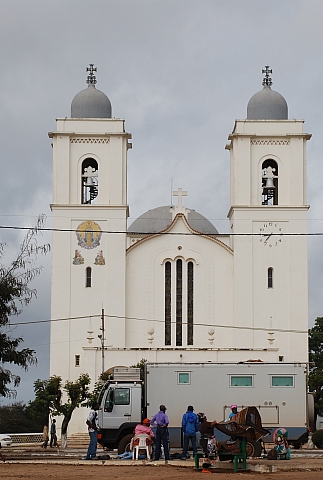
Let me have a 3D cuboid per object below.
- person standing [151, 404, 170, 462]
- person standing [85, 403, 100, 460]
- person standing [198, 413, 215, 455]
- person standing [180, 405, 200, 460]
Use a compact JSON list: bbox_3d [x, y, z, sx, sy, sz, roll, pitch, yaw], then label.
[{"bbox_3d":[-0.031,5.931,46.000,0.560,1.684,0.360,-1,-7,12],"label":"person standing"},{"bbox_3d":[-2.138,5.896,46.000,0.440,1.754,0.520,-4,-8,28],"label":"person standing"},{"bbox_3d":[1.357,5.997,45.600,0.580,1.436,0.500,1,-7,-8],"label":"person standing"},{"bbox_3d":[0.892,5.934,46.000,0.540,1.678,0.360,0,-7,3],"label":"person standing"}]

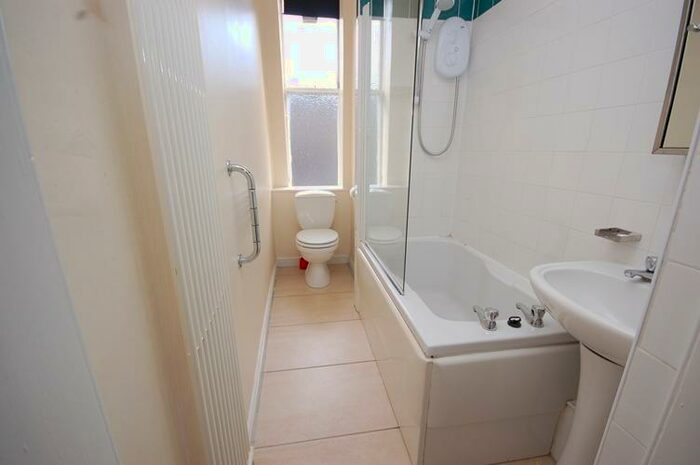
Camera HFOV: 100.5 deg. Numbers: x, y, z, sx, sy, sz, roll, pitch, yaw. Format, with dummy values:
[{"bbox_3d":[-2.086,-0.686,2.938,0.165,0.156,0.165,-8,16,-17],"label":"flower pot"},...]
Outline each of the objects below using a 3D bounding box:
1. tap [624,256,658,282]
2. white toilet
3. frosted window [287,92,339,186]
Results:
[{"bbox_3d":[0.892,0.116,0.886,0.114,0.084,0.046,-2,16,-9],"label":"tap"},{"bbox_3d":[-0.301,0.059,2.703,0.380,0.795,0.640,-2,16,-9],"label":"white toilet"},{"bbox_3d":[-0.358,-0.908,2.905,0.493,0.892,0.050,-2,16,-9],"label":"frosted window"}]

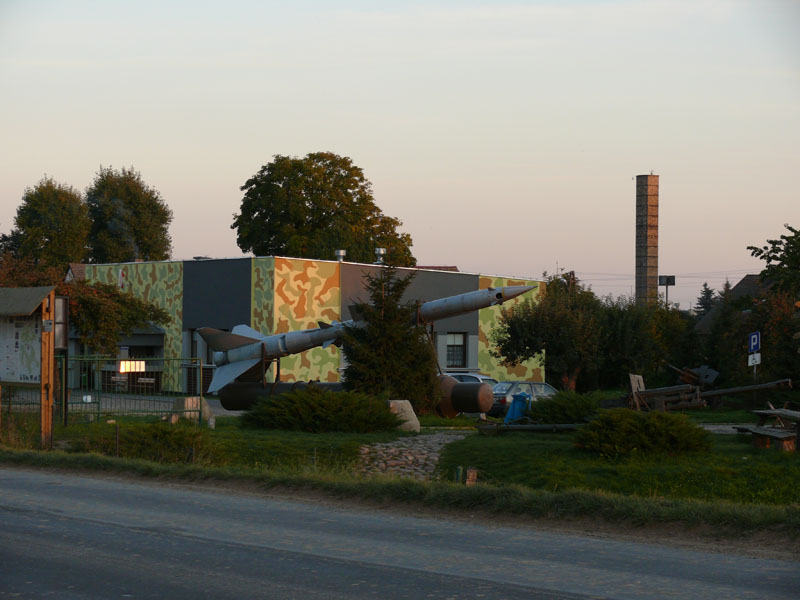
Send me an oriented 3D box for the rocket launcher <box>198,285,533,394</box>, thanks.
[{"bbox_3d":[-0.828,0.699,63.718,10.800,1.900,1.880,-13,-9,32],"label":"rocket launcher"}]

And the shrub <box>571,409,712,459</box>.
[{"bbox_3d":[4.106,2.237,39.134,2.283,0.800,1.900,0,-1,6],"label":"shrub"}]

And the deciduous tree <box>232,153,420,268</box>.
[{"bbox_3d":[-4.356,-1.699,129.864,10.300,13.200,10.300,0,-1,0],"label":"deciduous tree"}]

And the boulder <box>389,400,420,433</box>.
[{"bbox_3d":[0.106,3.075,61.000,0.870,0.860,0.700,1,-2,0],"label":"boulder"}]

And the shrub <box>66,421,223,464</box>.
[{"bbox_3d":[-4.143,2.322,38.107,2.500,0.720,1.600,0,-1,0],"label":"shrub"}]

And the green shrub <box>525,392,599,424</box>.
[{"bbox_3d":[3.926,2.604,55.488,1.801,0.861,1.600,0,-1,4],"label":"green shrub"}]

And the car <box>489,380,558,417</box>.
[{"bbox_3d":[5.297,3.846,90.320,4.000,1.400,1.660,1,-1,-34],"label":"car"}]

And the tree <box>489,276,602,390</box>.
[{"bbox_3d":[5.616,1.579,88.000,4.188,5.252,4.200,0,-1,4],"label":"tree"}]

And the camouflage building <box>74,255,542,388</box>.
[{"bbox_3d":[-3.590,1.153,95.447,13.890,5.100,13.150,1,-2,-40],"label":"camouflage building"}]

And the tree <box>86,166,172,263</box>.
[{"bbox_3d":[-16.386,-1.517,140.000,5.600,13.141,5.600,1,-1,-7],"label":"tree"}]

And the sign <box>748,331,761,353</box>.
[{"bbox_3d":[14.419,1.688,94.000,0.600,0.750,0.050,0,-1,30],"label":"sign"}]

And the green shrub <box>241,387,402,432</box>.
[{"bbox_3d":[-1.723,2.360,50.094,3.627,0.971,2.500,1,-1,-2],"label":"green shrub"}]

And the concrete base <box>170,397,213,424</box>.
[{"bbox_3d":[-5.140,2.696,57.007,1.000,0.700,0.800,0,-1,0],"label":"concrete base"}]

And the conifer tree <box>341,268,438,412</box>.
[{"bbox_3d":[-0.293,1.143,60.959,2.500,3.950,2.500,0,-1,0],"label":"conifer tree"}]

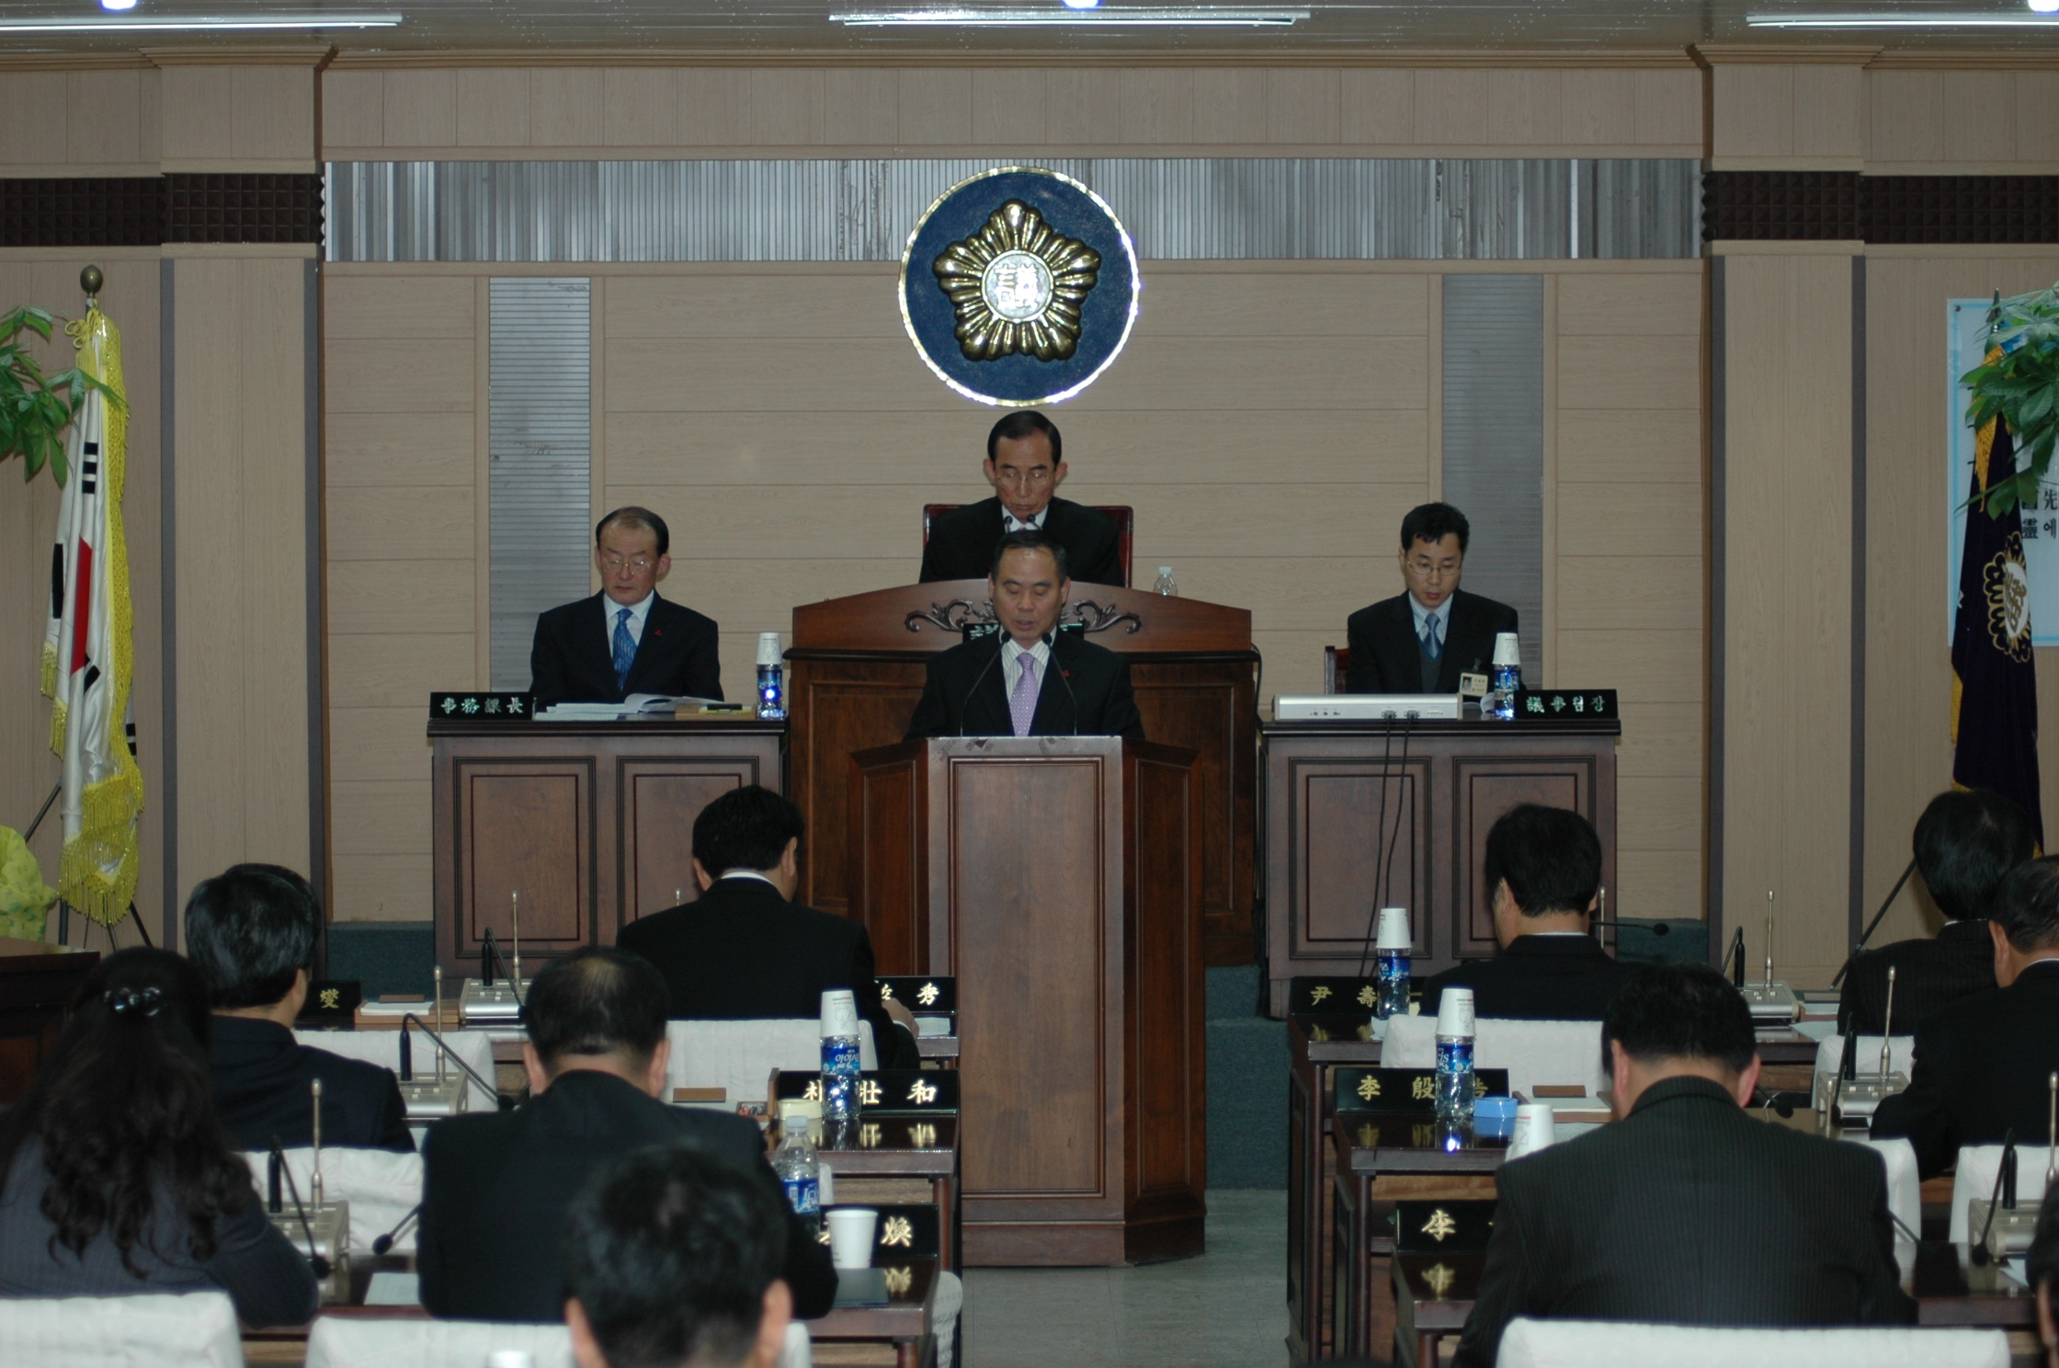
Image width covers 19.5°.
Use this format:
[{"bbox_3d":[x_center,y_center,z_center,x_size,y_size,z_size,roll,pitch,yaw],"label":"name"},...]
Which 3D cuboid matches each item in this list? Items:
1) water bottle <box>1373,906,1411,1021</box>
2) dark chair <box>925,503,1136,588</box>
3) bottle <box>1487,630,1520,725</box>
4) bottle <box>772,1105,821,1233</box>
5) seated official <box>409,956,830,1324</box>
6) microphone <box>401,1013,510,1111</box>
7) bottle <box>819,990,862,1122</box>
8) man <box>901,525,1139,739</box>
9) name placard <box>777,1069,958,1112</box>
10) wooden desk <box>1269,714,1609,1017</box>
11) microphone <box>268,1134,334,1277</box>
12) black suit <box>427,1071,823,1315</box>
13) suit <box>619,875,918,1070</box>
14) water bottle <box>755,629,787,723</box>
[{"bbox_3d":[0.712,0.548,11.700,0.069,0.215,0.069,0,2,0],"label":"water bottle"},{"bbox_3d":[0.000,0.100,15.900,0.575,1.150,0.620,0,2,0],"label":"dark chair"},{"bbox_3d":[1.201,-0.019,15.075,0.067,0.220,0.067,0,3,0],"label":"bottle"},{"bbox_3d":[-0.309,0.681,8.029,0.063,0.208,0.063,0,2,0],"label":"bottle"},{"bbox_3d":[-0.498,0.923,7.587,0.510,1.190,0.780,0,2,0],"label":"seated official"},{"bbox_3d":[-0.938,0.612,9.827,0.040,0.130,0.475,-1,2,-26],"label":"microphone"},{"bbox_3d":[-0.311,0.611,9.938,0.066,0.213,0.066,0,2,0],"label":"bottle"},{"bbox_3d":[-0.009,0.464,13.958,0.560,1.630,0.420,0,3,0],"label":"man"},{"bbox_3d":[-0.268,0.677,10.060,0.302,0.072,0.060,0,2,0],"label":"name placard"},{"bbox_3d":[1.023,0.454,15.225,0.890,0.740,0.600,0,2,0],"label":"wooden desk"},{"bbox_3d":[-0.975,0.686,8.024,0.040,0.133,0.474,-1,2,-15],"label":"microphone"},{"bbox_3d":[-0.513,0.797,7.720,0.545,0.620,0.450,0,2,0],"label":"black suit"},{"bbox_3d":[-0.491,0.660,11.250,0.550,0.620,0.450,0,2,5],"label":"suit"},{"bbox_3d":[-0.644,-0.015,14.979,0.066,0.218,0.066,0,2,0],"label":"water bottle"}]

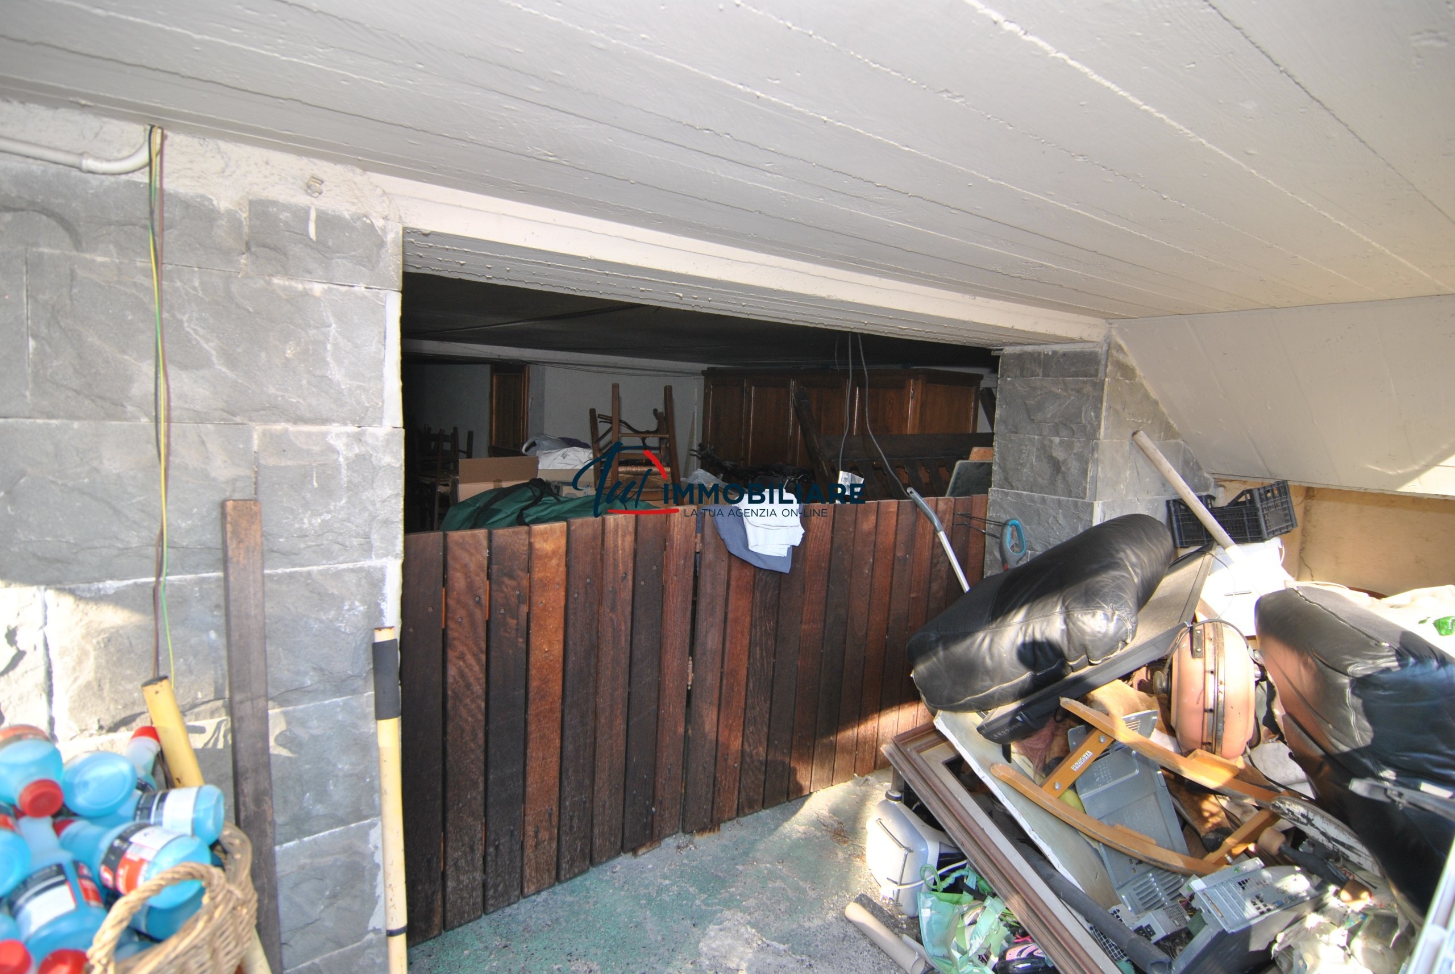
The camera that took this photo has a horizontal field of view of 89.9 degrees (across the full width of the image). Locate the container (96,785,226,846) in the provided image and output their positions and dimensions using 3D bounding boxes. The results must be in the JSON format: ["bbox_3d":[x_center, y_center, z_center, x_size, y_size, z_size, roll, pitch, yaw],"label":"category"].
[{"bbox_3d":[-0.914,0.522,1.129,0.210,0.085,0.085,-2,0,-14],"label":"container"}]

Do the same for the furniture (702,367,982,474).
[{"bbox_3d":[0.767,0.063,5.946,0.667,1.955,2.343,-2,7,-39],"label":"furniture"}]

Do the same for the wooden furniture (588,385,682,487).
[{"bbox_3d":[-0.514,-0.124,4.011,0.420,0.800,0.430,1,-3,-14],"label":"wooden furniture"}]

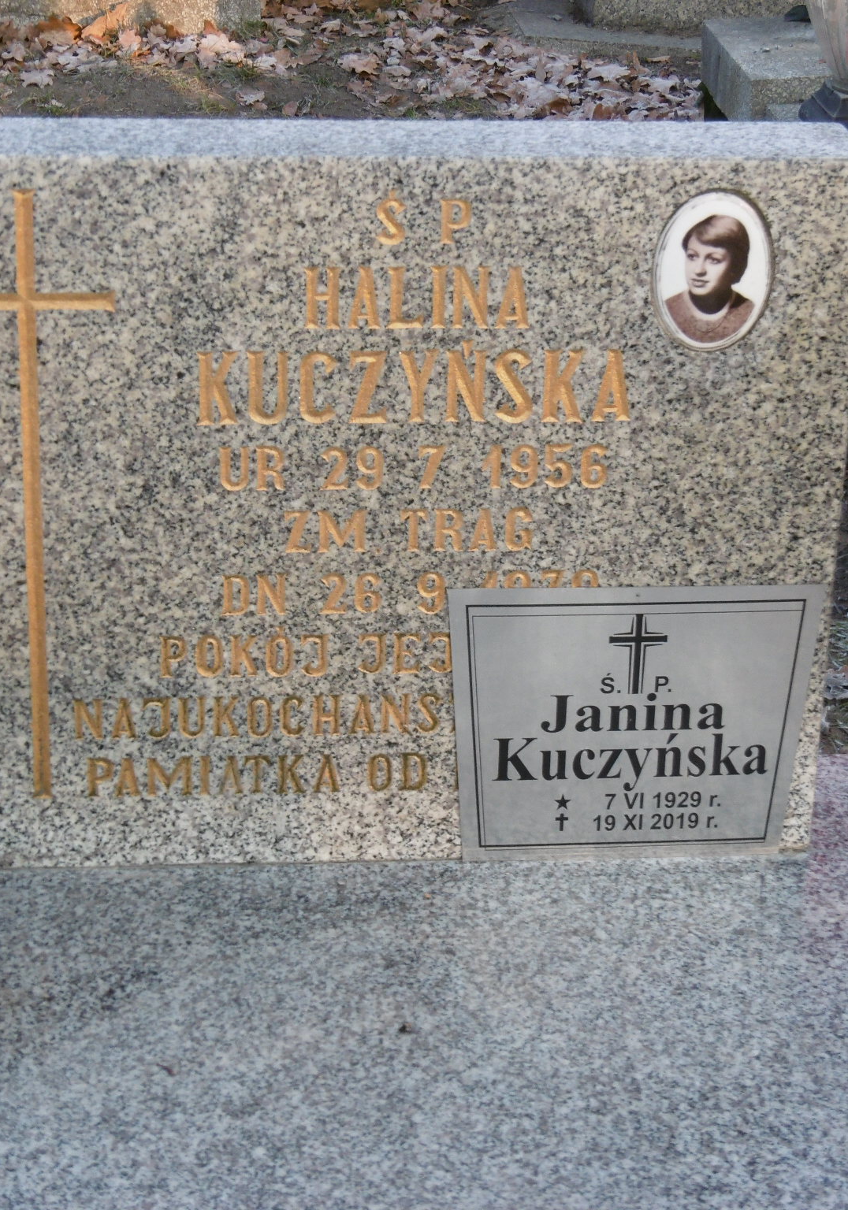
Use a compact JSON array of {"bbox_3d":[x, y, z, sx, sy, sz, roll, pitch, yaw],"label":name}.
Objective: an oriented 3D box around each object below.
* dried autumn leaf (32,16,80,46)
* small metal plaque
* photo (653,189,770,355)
[{"bbox_3d":[-0.647,-1.008,5.568,0.088,0.045,0.065,-1,22,-6],"label":"dried autumn leaf"},{"bbox_3d":[0.150,0.088,2.328,0.273,0.224,0.005,0,25,-5],"label":"small metal plaque"},{"bbox_3d":[0.213,-0.244,2.337,0.090,0.122,0.012,-1,22,-7],"label":"photo"}]

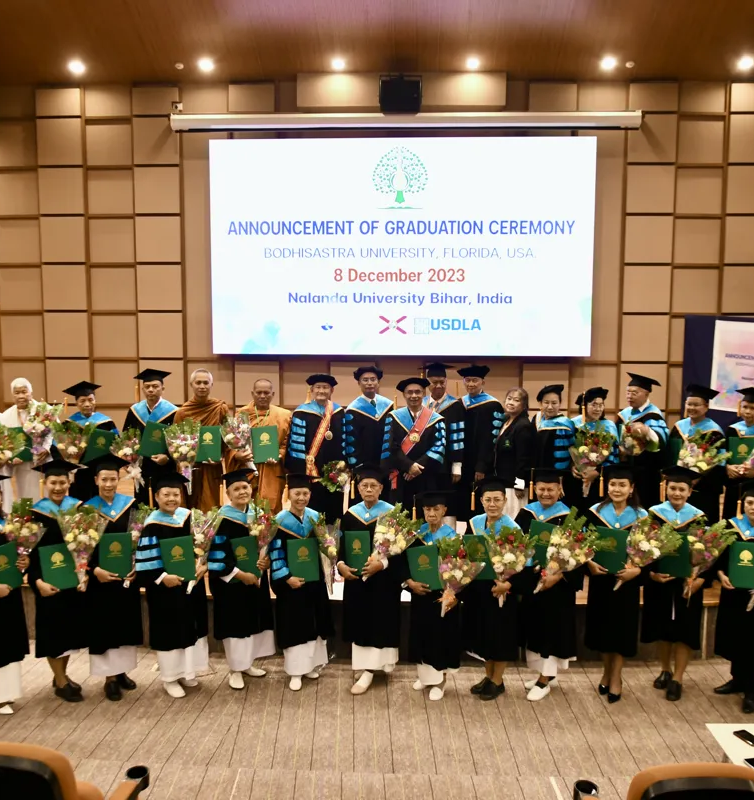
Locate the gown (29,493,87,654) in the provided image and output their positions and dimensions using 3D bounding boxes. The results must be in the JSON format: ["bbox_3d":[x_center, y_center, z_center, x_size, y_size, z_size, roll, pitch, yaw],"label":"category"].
[{"bbox_3d":[-2.265,1.261,6.438,0.460,1.148,0.360,-3,8,-28],"label":"gown"}]

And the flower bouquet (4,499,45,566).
[{"bbox_3d":[-2.337,0.893,5.950,0.280,0.470,0.240,-3,7,-22],"label":"flower bouquet"}]

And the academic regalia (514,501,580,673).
[{"bbox_3d":[1.218,1.276,6.444,0.471,1.067,0.380,2,8,18],"label":"academic regalia"}]

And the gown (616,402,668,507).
[{"bbox_3d":[2.342,0.603,7.941,0.468,1.147,0.400,7,10,42],"label":"gown"}]

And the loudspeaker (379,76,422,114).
[{"bbox_3d":[0.277,-3.587,10.600,0.480,0.400,0.380,0,7,3],"label":"loudspeaker"}]

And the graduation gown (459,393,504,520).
[{"bbox_3d":[0.920,0.488,7.850,0.460,1.124,0.360,4,8,28],"label":"graduation gown"}]

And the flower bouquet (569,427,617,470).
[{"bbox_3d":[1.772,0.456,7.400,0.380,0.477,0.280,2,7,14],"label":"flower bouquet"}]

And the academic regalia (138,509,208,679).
[{"bbox_3d":[-1.456,1.365,6.405,0.520,1.179,0.400,-3,7,-22],"label":"academic regalia"}]

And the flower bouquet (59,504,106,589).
[{"bbox_3d":[-2.070,1.033,6.326,0.330,0.584,0.220,0,0,-20],"label":"flower bouquet"}]

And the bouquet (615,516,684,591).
[{"bbox_3d":[1.805,1.062,6.050,0.290,0.557,0.250,43,0,19],"label":"bouquet"}]

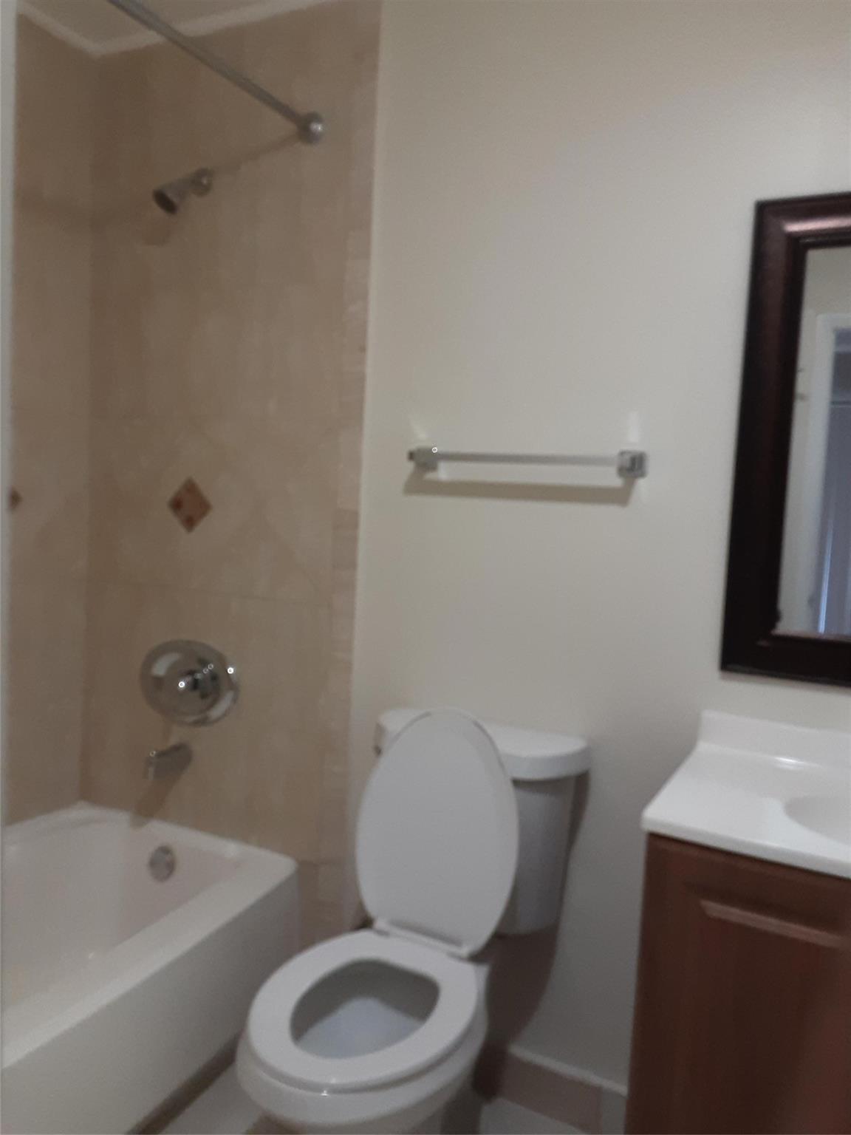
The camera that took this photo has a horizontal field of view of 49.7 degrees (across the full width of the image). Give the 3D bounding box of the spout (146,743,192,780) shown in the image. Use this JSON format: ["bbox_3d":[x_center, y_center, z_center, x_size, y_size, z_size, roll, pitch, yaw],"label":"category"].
[{"bbox_3d":[-0.655,0.493,2.336,0.058,0.070,0.120,5,5,26],"label":"spout"}]

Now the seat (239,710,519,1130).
[{"bbox_3d":[-0.076,0.532,1.586,0.360,0.490,0.540,5,5,23],"label":"seat"}]

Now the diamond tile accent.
[{"bbox_3d":[-0.599,-0.158,2.340,0.138,0.140,0.010,5,5,26],"label":"diamond tile accent"}]

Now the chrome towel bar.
[{"bbox_3d":[0.197,-0.222,1.916,0.521,0.055,0.068,5,5,26],"label":"chrome towel bar"}]

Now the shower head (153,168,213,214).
[{"bbox_3d":[-0.581,-0.905,2.192,0.070,0.146,0.164,5,5,26],"label":"shower head"}]

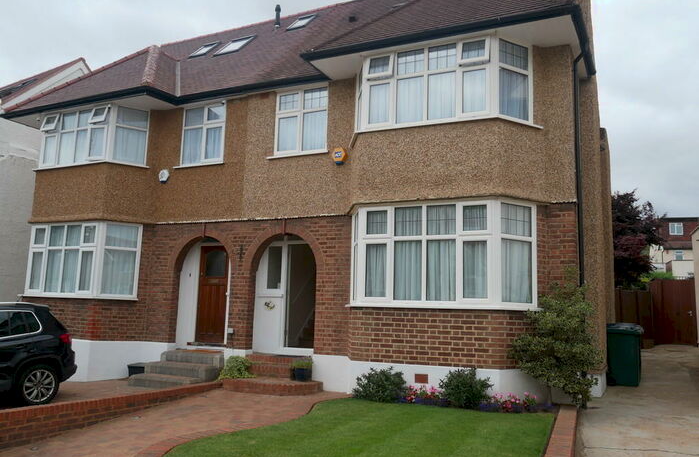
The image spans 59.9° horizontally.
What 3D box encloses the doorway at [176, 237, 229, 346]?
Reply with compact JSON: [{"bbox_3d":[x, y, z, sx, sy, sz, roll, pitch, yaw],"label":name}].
[{"bbox_3d":[-2.890,1.286,12.074,1.400,2.210,0.280,-2,-10,26],"label":"doorway"}]

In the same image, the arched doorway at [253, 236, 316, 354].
[{"bbox_3d":[-1.190,1.214,11.263,1.440,2.250,0.280,-2,-10,26],"label":"arched doorway"}]

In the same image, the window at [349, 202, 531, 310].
[{"bbox_3d":[1.239,0.435,9.052,2.930,1.530,0.700,-2,-9,25],"label":"window"}]

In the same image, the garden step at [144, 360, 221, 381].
[{"bbox_3d":[-3.172,2.643,11.341,1.390,0.210,0.330,-2,-10,26],"label":"garden step"}]

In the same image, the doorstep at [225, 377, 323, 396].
[{"bbox_3d":[-1.438,2.718,10.449,1.760,0.200,0.800,-2,-10,26],"label":"doorstep"}]

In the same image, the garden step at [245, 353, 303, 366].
[{"bbox_3d":[-1.204,2.281,10.455,1.200,0.155,0.400,-2,-9,25],"label":"garden step"}]

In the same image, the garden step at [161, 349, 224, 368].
[{"bbox_3d":[-3.025,2.485,11.650,1.380,0.205,0.380,-2,-10,26],"label":"garden step"}]

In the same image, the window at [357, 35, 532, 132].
[{"bbox_3d":[1.335,-2.171,9.650,3.000,1.290,0.630,-2,-10,26],"label":"window"}]

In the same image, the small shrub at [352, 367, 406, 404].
[{"bbox_3d":[0.412,2.168,8.460,0.760,0.490,0.650,-2,-9,25],"label":"small shrub"}]

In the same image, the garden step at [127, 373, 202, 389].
[{"bbox_3d":[-3.326,2.808,11.051,1.430,0.210,0.330,-2,-10,26],"label":"garden step"}]

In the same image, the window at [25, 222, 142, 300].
[{"bbox_3d":[-5.532,0.680,12.292,2.820,1.500,0.700,-2,-9,25],"label":"window"}]

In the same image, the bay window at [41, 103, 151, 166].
[{"bbox_3d":[-5.627,-1.852,12.982,2.870,1.220,0.650,-2,-10,26],"label":"bay window"}]

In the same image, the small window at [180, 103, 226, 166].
[{"bbox_3d":[-2.859,-1.821,11.864,1.050,1.230,0.120,-2,-9,25],"label":"small window"}]

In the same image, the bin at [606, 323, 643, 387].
[{"bbox_3d":[4.855,2.235,10.811,0.710,1.070,0.580,-2,-9,25],"label":"bin"}]

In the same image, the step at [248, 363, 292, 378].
[{"bbox_3d":[-1.322,2.572,10.866,1.420,0.200,0.300,-2,-10,26],"label":"step"}]

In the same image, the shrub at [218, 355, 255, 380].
[{"bbox_3d":[-1.913,2.361,10.336,0.640,0.360,0.520,-2,-9,25],"label":"shrub"}]

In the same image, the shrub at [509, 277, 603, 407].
[{"bbox_3d":[2.728,1.506,8.092,1.170,1.730,1.000,-2,-9,25],"label":"shrub"}]

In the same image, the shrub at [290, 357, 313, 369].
[{"bbox_3d":[-0.805,2.280,10.338,0.370,0.230,0.320,-2,-10,26],"label":"shrub"}]

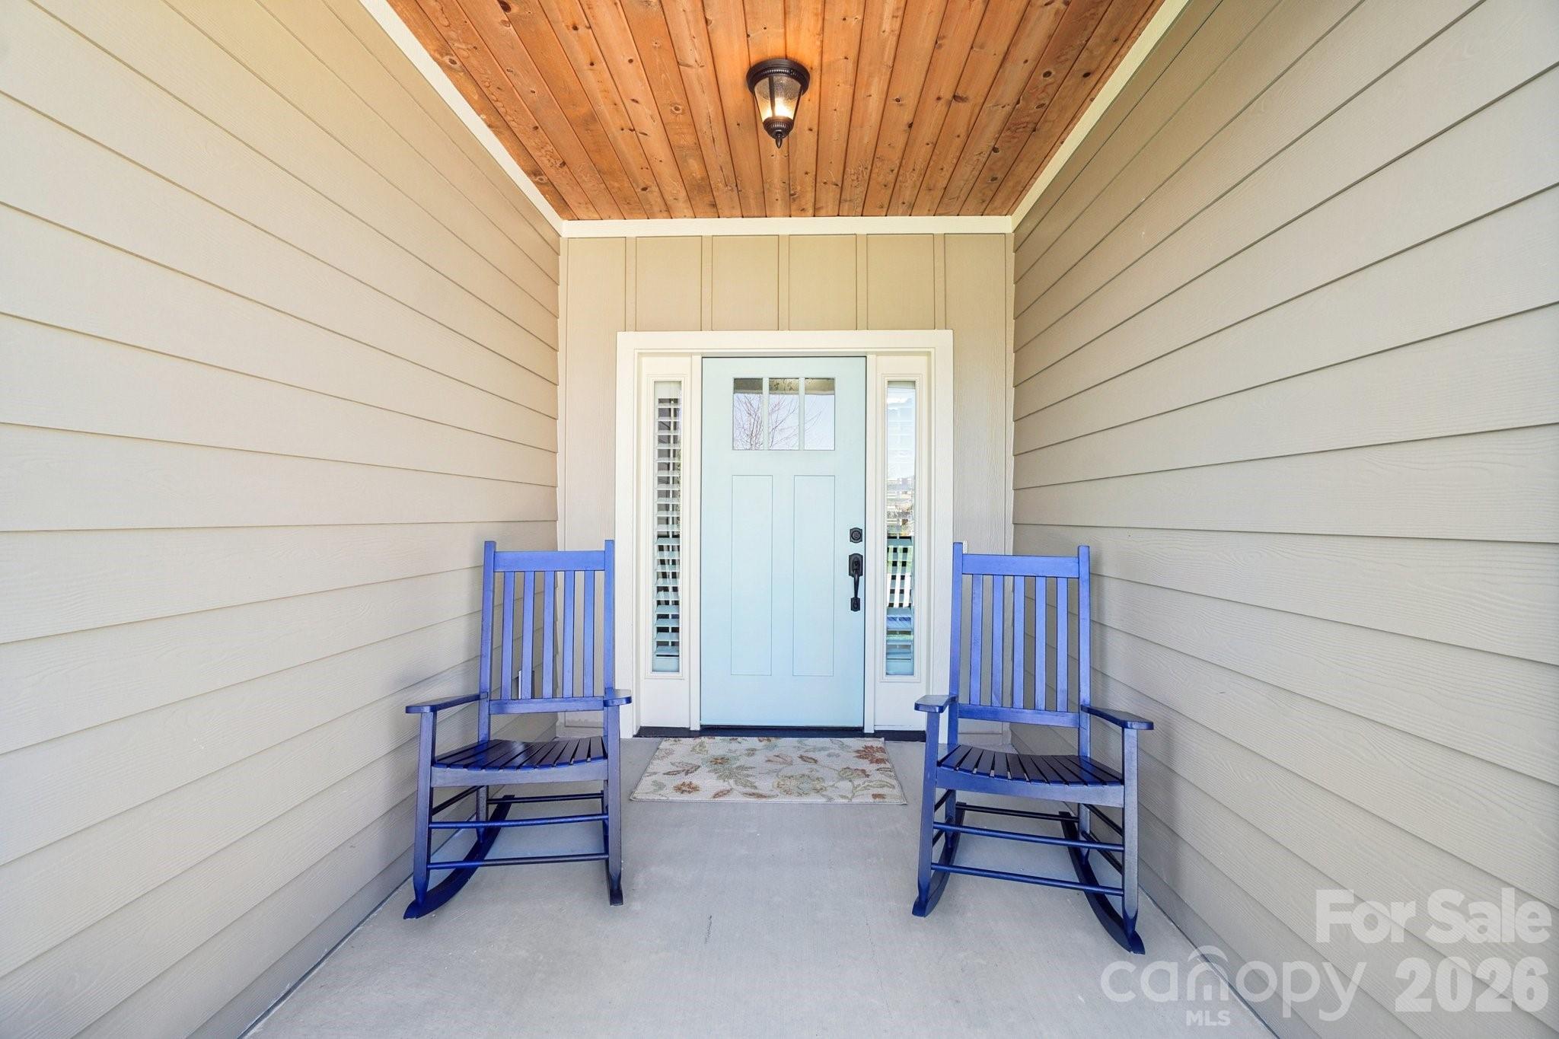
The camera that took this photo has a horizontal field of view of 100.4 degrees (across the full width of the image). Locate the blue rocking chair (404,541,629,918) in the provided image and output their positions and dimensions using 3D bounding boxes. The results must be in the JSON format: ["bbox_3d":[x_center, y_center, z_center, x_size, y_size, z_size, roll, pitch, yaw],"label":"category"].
[{"bbox_3d":[-0.797,0.619,2.176,0.630,1.090,0.740,0,0,-8],"label":"blue rocking chair"}]

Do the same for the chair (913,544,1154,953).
[{"bbox_3d":[0.764,0.626,2.087,0.630,1.090,0.740,0,0,16],"label":"chair"}]

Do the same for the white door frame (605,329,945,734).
[{"bbox_3d":[0.024,0.079,3.500,1.780,2.160,0.140,0,0,2],"label":"white door frame"}]

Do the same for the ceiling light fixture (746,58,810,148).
[{"bbox_3d":[0.000,-1.450,2.291,0.223,0.270,0.223,0,0,2],"label":"ceiling light fixture"}]

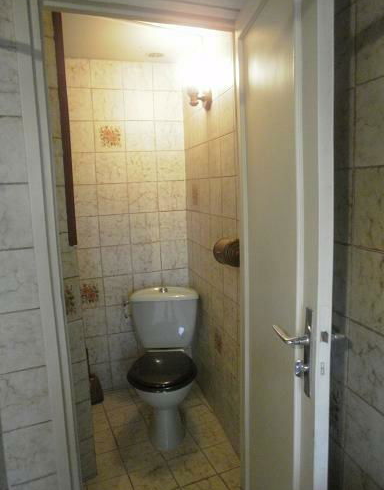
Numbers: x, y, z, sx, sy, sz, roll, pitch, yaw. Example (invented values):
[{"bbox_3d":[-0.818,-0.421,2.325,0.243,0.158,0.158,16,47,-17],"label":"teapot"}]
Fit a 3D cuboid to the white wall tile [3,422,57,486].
[{"bbox_3d":[-0.546,0.703,1.304,0.148,0.200,0.010,-5,9,-23],"label":"white wall tile"}]

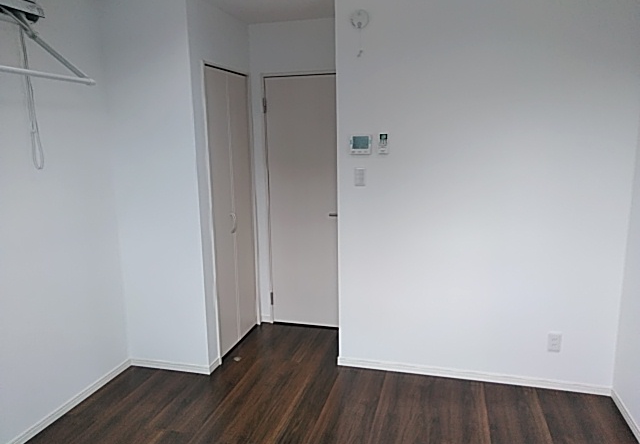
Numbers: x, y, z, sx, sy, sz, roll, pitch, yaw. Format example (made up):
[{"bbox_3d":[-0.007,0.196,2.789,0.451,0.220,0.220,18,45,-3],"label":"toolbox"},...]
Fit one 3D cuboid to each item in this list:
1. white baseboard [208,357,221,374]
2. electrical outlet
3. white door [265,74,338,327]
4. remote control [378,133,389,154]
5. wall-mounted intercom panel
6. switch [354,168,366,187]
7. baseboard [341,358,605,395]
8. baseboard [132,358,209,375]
[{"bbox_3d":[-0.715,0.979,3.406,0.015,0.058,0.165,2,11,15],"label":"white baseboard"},{"bbox_3d":[1.420,0.733,3.018,0.073,0.120,0.012,2,11,15],"label":"electrical outlet"},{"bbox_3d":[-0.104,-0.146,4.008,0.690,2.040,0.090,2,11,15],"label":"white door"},{"bbox_3d":[0.392,-0.482,3.080,0.054,0.130,0.025,2,11,15],"label":"remote control"},{"bbox_3d":[0.254,-0.480,3.120,0.128,0.120,0.025,2,11,15],"label":"wall-mounted intercom panel"},{"bbox_3d":[0.254,-0.281,3.164,0.071,0.117,0.012,2,11,15],"label":"switch"},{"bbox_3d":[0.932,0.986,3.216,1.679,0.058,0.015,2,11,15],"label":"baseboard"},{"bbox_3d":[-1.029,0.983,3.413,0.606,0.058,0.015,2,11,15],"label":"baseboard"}]

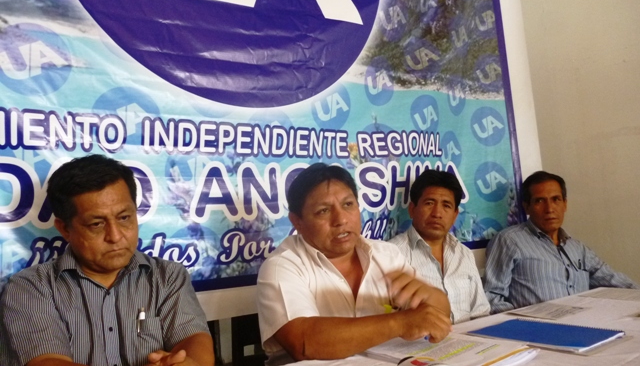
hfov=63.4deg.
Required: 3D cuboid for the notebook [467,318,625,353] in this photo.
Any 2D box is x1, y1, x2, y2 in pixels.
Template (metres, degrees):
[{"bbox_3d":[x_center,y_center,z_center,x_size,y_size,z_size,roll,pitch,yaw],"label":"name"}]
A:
[{"bbox_3d":[0.558,0.377,1.294,0.212,0.013,0.299,-1,-6,-36],"label":"notebook"}]

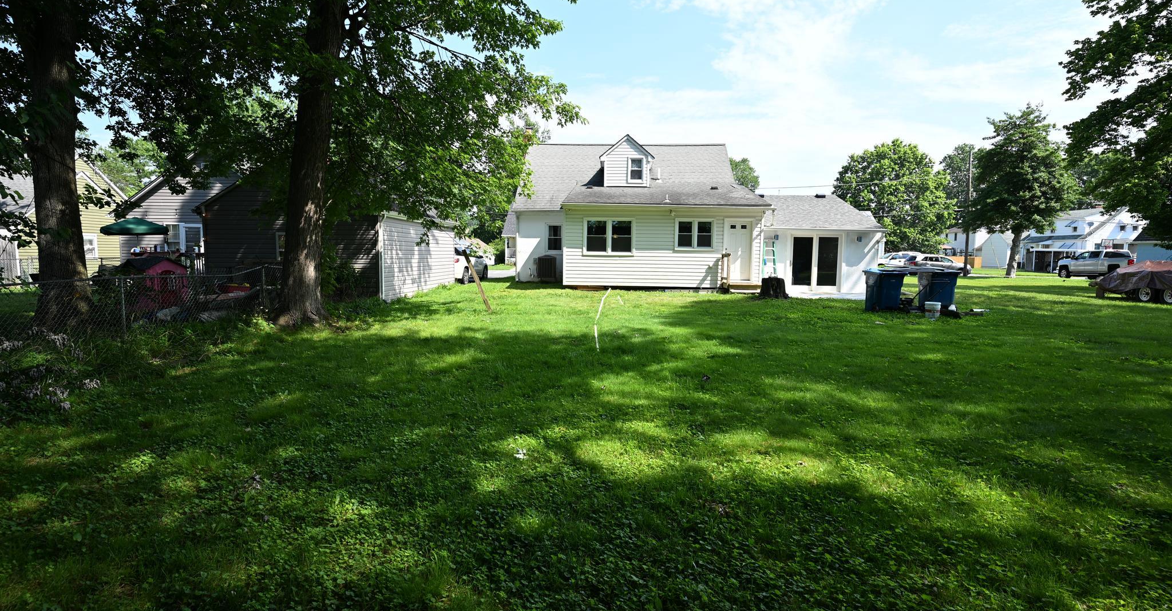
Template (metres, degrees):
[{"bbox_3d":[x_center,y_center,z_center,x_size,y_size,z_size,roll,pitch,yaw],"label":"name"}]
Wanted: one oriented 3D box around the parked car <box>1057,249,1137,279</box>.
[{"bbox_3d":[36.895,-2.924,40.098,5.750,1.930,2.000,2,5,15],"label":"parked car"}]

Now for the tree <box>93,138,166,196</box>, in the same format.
[{"bbox_3d":[-37.413,-8.676,45.415,7.500,10.800,7.500,1,5,0],"label":"tree"}]

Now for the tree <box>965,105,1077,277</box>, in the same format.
[{"bbox_3d":[30.858,-8.297,39.425,7.200,12.600,7.200,1,5,0],"label":"tree"}]

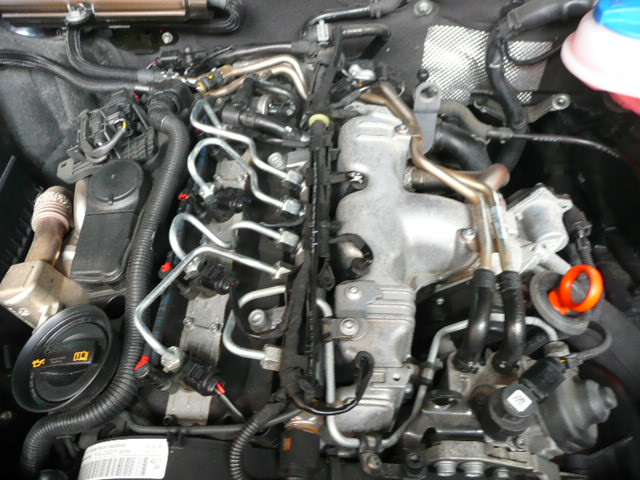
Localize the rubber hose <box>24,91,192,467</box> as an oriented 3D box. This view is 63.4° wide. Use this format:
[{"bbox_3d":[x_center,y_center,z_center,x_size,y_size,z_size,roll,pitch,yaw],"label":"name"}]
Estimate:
[{"bbox_3d":[-0.178,0.027,0.483,0.086,0.111,0.363,8,57,5],"label":"rubber hose"}]

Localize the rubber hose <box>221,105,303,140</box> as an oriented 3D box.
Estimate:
[{"bbox_3d":[-0.063,-0.127,0.579,0.090,0.031,0.019,13,58,8],"label":"rubber hose"}]

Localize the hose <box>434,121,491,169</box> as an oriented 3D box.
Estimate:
[{"bbox_3d":[0.161,-0.105,0.590,0.063,0.045,0.048,0,56,0],"label":"hose"}]

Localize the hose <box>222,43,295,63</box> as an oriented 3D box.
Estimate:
[{"bbox_3d":[-0.074,-0.221,0.610,0.085,0.015,0.015,-7,56,-4],"label":"hose"}]

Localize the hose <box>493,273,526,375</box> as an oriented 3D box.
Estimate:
[{"bbox_3d":[0.148,0.064,0.405,0.024,0.024,0.078,1,85,0],"label":"hose"}]

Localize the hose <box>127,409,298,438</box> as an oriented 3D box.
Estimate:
[{"bbox_3d":[-0.085,0.146,0.410,0.136,0.018,0.019,0,56,0],"label":"hose"}]

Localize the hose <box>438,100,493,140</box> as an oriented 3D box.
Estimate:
[{"bbox_3d":[0.183,-0.152,0.647,0.077,0.028,0.022,25,60,15],"label":"hose"}]

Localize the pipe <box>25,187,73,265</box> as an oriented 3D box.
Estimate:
[{"bbox_3d":[-0.287,-0.016,0.552,0.044,0.049,0.094,1,57,1],"label":"pipe"}]

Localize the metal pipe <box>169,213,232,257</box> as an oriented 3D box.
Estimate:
[{"bbox_3d":[-0.106,-0.005,0.460,0.053,0.025,0.034,0,56,0],"label":"metal pipe"}]

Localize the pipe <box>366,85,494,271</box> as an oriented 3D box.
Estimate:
[{"bbox_3d":[0.115,-0.070,0.527,0.036,0.049,0.230,-24,60,-15],"label":"pipe"}]

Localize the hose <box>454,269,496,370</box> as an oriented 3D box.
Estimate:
[{"bbox_3d":[0.145,0.070,0.470,0.019,0.057,0.087,14,58,9],"label":"hose"}]

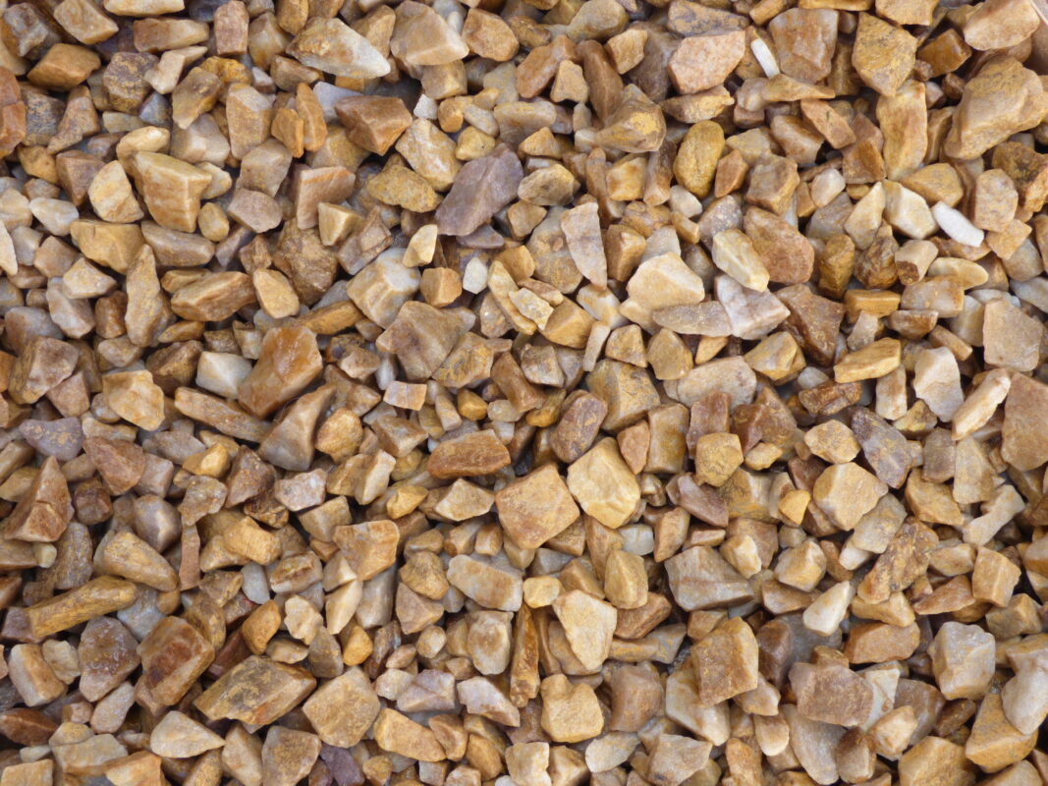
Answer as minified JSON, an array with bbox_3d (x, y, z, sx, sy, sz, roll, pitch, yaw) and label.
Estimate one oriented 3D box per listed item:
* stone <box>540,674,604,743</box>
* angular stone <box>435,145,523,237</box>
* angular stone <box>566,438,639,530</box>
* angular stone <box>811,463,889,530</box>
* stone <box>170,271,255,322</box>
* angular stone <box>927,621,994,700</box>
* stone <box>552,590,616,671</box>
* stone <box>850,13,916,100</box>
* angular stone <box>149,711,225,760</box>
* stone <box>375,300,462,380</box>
[{"bbox_3d":[0.018,0.129,0.677,0.023,0.019,0.027,-26,81,-4],"label":"stone"},{"bbox_3d":[-0.018,-0.074,0.613,0.020,0.013,0.042,41,83,6],"label":"angular stone"},{"bbox_3d":[0.035,0.038,0.693,0.027,0.021,0.034,-31,81,-5],"label":"angular stone"},{"bbox_3d":[0.142,0.045,0.736,0.028,0.021,0.025,37,76,10],"label":"angular stone"},{"bbox_3d":[-0.133,-0.040,0.707,0.032,0.018,0.021,-36,82,-6],"label":"stone"},{"bbox_3d":[0.188,0.116,0.715,0.028,0.023,0.032,5,73,1],"label":"angular stone"},{"bbox_3d":[0.030,0.101,0.719,0.022,0.017,0.033,-25,75,-7],"label":"stone"},{"bbox_3d":[0.155,-0.147,0.726,0.031,0.019,0.029,26,81,4],"label":"stone"},{"bbox_3d":[-0.143,0.145,0.705,0.031,0.015,0.019,11,73,3],"label":"angular stone"},{"bbox_3d":[-0.038,-0.021,0.604,0.024,0.018,0.032,33,82,5],"label":"stone"}]

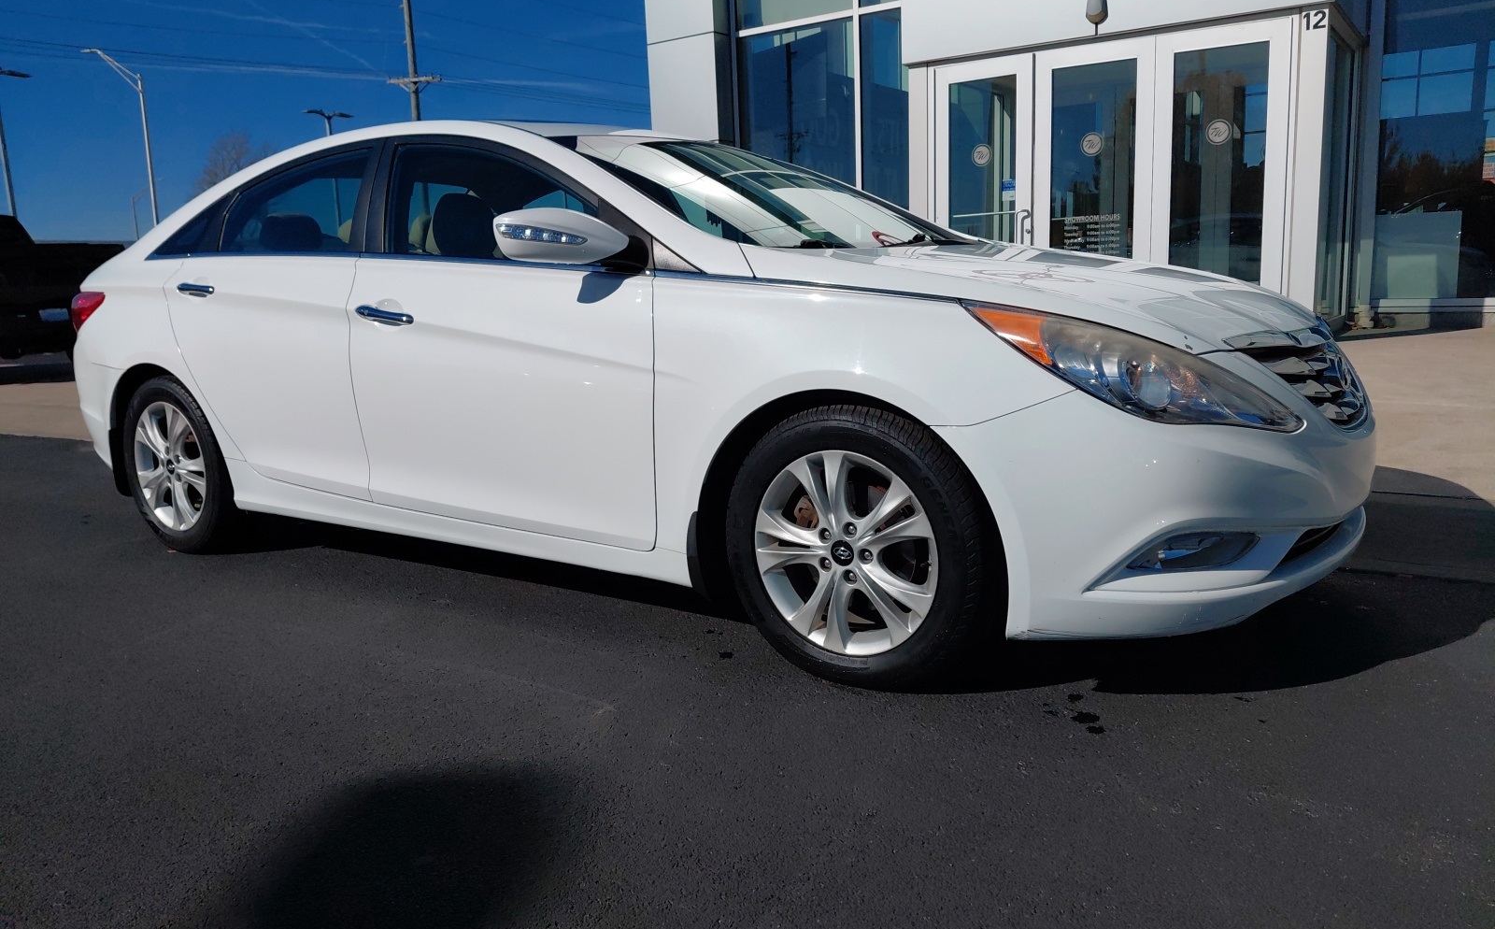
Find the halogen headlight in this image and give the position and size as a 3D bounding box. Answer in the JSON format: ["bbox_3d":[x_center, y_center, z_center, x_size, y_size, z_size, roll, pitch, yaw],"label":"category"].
[{"bbox_3d":[0.799,-0.199,2.241,0.620,0.290,0.410,5,11,33],"label":"halogen headlight"}]

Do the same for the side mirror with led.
[{"bbox_3d":[-0.465,-0.566,2.704,0.240,0.145,0.250,5,11,33],"label":"side mirror with led"}]

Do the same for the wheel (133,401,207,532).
[{"bbox_3d":[-2.080,-0.002,4.035,0.470,0.470,0.190,5,11,33],"label":"wheel"}]

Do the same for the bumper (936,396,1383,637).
[{"bbox_3d":[1.180,-0.021,2.844,0.780,0.580,1.800,5,11,33],"label":"bumper"}]

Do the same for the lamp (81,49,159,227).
[{"bbox_3d":[-25.136,-10.834,43.730,2.520,11.490,0.350,-2,9,0],"label":"lamp"}]

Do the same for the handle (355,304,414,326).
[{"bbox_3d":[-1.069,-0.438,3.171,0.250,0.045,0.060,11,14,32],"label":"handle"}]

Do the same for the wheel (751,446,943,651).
[{"bbox_3d":[0.263,0.193,2.519,0.470,0.470,0.190,5,11,35],"label":"wheel"}]

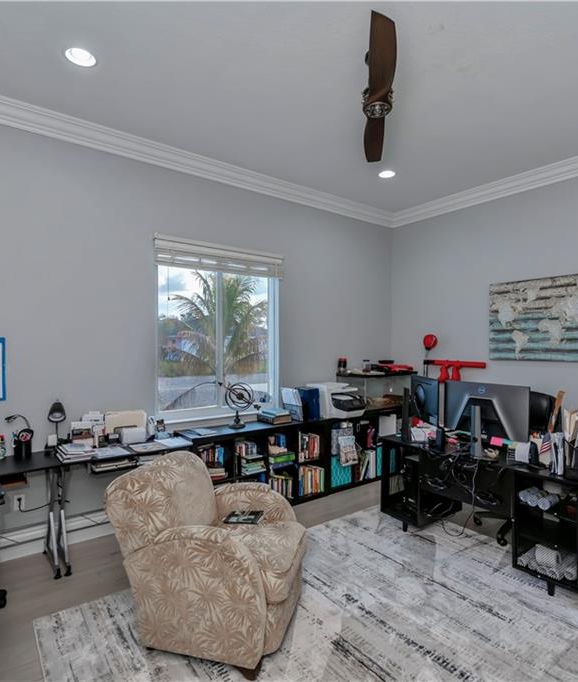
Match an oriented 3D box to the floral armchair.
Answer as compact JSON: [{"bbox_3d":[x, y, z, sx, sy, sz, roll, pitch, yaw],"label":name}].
[{"bbox_3d":[-0.428,1.105,2.263,0.950,0.880,0.760,0,0,16],"label":"floral armchair"}]

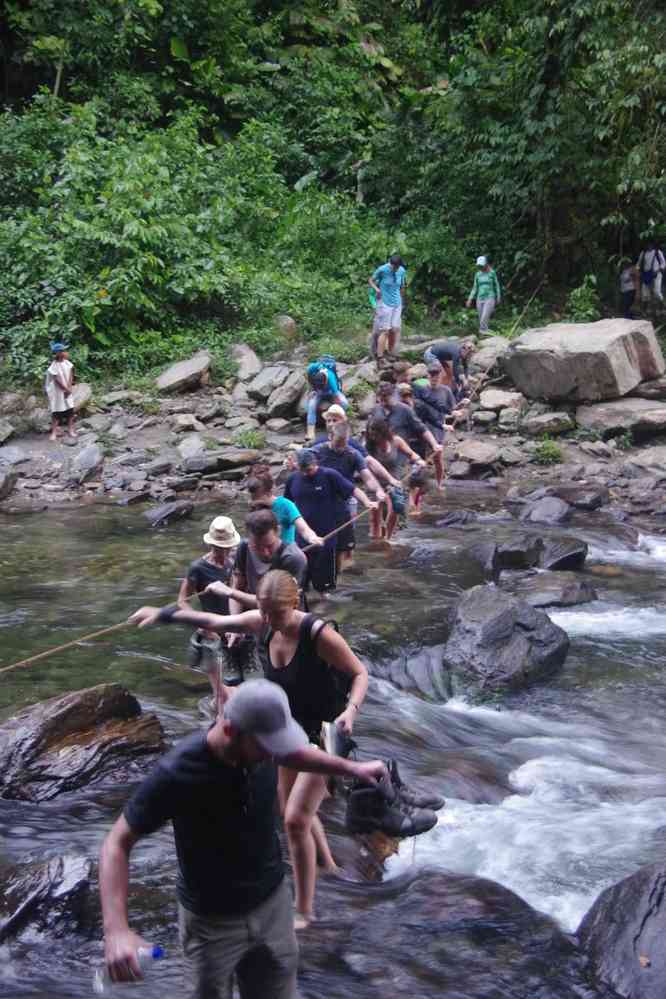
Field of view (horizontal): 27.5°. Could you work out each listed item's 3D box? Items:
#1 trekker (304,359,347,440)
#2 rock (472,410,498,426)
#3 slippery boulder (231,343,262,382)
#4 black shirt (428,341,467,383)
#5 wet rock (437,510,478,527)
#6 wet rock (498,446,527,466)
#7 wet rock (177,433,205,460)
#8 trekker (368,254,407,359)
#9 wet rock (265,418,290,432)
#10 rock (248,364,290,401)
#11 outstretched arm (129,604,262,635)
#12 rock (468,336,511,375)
[{"bbox_3d":[-0.088,-1.374,18.500,0.600,1.150,0.750,3,8,18],"label":"trekker"},{"bbox_3d":[2.273,-1.215,20.400,0.370,0.230,0.300,0,10,0],"label":"rock"},{"bbox_3d":[-1.317,-2.086,20.700,0.480,0.600,0.460,0,8,0],"label":"slippery boulder"},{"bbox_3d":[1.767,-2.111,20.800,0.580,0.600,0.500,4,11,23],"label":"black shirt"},{"bbox_3d":[1.548,0.236,16.900,0.520,0.200,0.380,0,10,0],"label":"wet rock"},{"bbox_3d":[2.416,-0.579,18.300,0.380,0.210,0.320,0,10,0],"label":"wet rock"},{"bbox_3d":[-2.023,-0.752,19.300,0.400,0.380,0.350,0,10,0],"label":"wet rock"},{"bbox_3d":[0.833,-2.858,20.400,0.550,1.640,0.420,-1,8,-9],"label":"trekker"},{"bbox_3d":[-0.776,-1.034,19.000,0.360,0.200,0.300,0,8,0],"label":"wet rock"},{"bbox_3d":[-0.968,-1.730,20.100,0.620,0.450,0.550,0,10,0],"label":"rock"},{"bbox_3d":[-0.617,0.538,6.100,0.600,0.120,0.120,-4,11,-21],"label":"outstretched arm"},{"bbox_3d":[2.440,-2.245,21.200,0.660,0.500,0.550,0,10,0],"label":"rock"}]

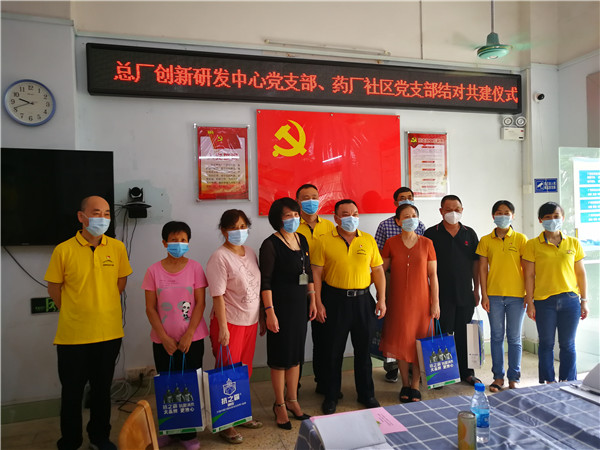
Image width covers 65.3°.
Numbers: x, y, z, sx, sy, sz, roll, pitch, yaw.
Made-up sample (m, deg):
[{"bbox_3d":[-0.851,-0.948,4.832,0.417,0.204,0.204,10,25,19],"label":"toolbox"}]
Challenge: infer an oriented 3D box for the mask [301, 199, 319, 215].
[{"bbox_3d":[0.086,-0.144,3.880,0.137,0.117,0.080,-1,0,-16],"label":"mask"}]

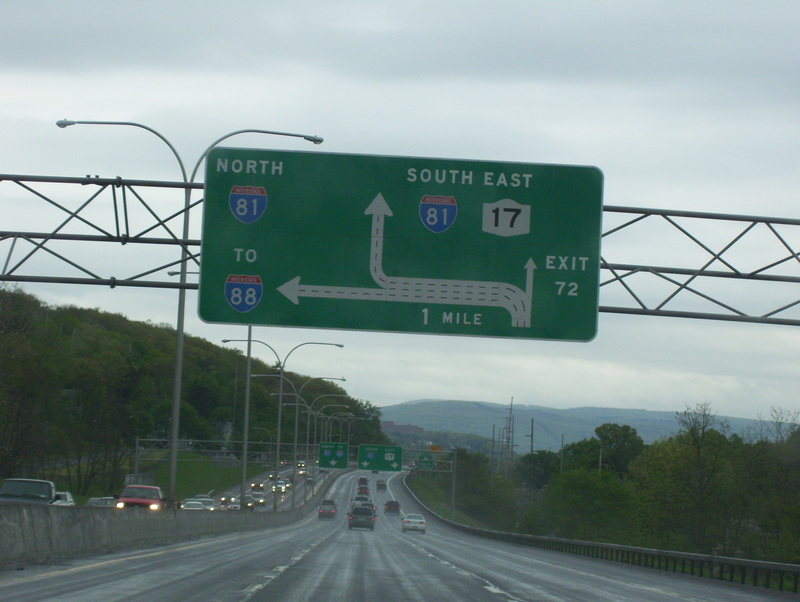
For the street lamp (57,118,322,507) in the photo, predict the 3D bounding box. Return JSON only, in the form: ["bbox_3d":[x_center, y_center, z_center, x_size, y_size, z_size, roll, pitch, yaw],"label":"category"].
[{"bbox_3d":[-7.449,0.561,85.000,9.000,13.100,0.400,3,-4,-1],"label":"street lamp"}]

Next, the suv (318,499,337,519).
[{"bbox_3d":[-7.196,20.544,246.000,1.770,1.720,4.550,3,-5,-1],"label":"suv"}]

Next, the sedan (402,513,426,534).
[{"bbox_3d":[1.019,15.827,178.000,1.720,1.400,4.550,3,-5,-1],"label":"sedan"}]

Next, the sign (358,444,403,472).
[{"bbox_3d":[-2.353,18.824,300.000,5.230,2.950,0.150,3,-4,-1],"label":"sign"}]

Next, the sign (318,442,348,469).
[{"bbox_3d":[-7.971,18.523,300.000,3.500,3.070,0.150,3,-4,-1],"label":"sign"}]

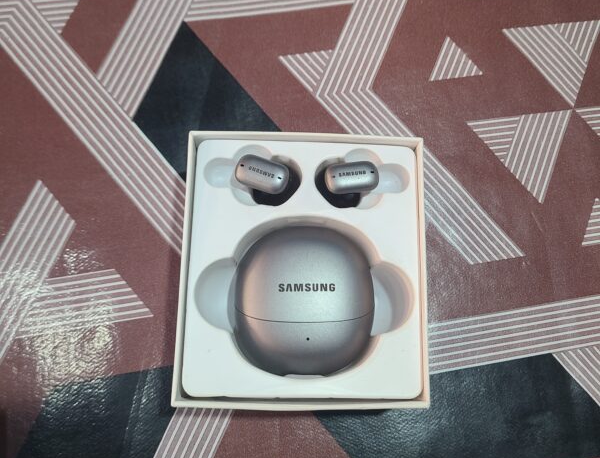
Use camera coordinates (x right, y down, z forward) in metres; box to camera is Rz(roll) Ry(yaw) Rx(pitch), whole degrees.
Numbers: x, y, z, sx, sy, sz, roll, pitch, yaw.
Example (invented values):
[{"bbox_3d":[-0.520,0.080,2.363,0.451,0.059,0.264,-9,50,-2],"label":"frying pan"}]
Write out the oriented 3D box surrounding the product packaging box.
[{"bbox_3d":[0.002,0.017,0.251,0.090,0.028,0.102,1,78,-2],"label":"product packaging box"}]

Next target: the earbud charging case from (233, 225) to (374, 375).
[{"bbox_3d":[0.002,0.028,0.236,0.054,0.028,0.059,1,84,-2],"label":"earbud charging case"}]

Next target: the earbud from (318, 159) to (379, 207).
[{"bbox_3d":[0.020,-0.019,0.251,0.025,0.020,0.018,-5,78,-3],"label":"earbud"}]

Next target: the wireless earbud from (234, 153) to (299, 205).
[{"bbox_3d":[-0.014,-0.020,0.250,0.025,0.020,0.018,18,78,2],"label":"wireless earbud"}]

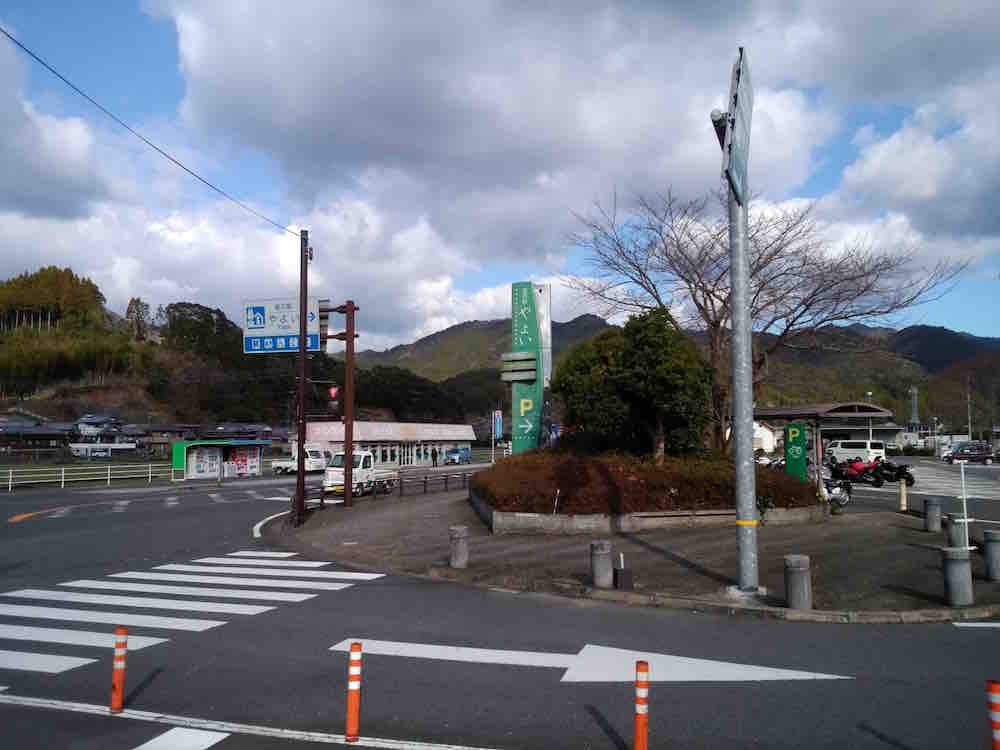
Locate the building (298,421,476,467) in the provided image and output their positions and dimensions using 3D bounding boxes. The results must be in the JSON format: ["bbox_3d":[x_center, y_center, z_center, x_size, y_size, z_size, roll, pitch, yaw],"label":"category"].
[{"bbox_3d":[-10.025,6.660,74.508,6.600,3.900,20.300,-3,-6,29],"label":"building"}]

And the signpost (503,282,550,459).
[{"bbox_3d":[0.831,0.277,23.568,1.250,6.200,0.850,-2,-5,22],"label":"signpost"}]

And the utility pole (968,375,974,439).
[{"bbox_3d":[54.379,4.705,89.898,0.300,9.300,0.300,0,-5,0],"label":"utility pole"}]

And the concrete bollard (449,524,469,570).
[{"bbox_3d":[-0.675,2.792,12.711,0.310,0.670,0.310,0,-5,0],"label":"concrete bollard"}]

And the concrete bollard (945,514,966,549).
[{"bbox_3d":[8.555,2.907,14.654,0.320,0.670,0.320,0,-5,0],"label":"concrete bollard"}]

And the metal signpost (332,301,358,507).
[{"bbox_3d":[-4.946,0.905,25.217,0.750,6.600,0.400,-2,-5,19],"label":"metal signpost"}]

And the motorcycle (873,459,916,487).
[{"bbox_3d":[17.623,4.388,34.948,0.800,1.160,2.100,3,-6,-35],"label":"motorcycle"}]

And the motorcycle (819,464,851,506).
[{"bbox_3d":[10.439,3.505,24.489,0.750,1.220,2.050,1,-5,-15],"label":"motorcycle"}]

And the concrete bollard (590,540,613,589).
[{"bbox_3d":[1.446,2.658,11.059,0.295,0.610,0.295,0,-5,0],"label":"concrete bollard"}]

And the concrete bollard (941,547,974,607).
[{"bbox_3d":[5.837,2.562,9.914,0.305,0.630,0.305,0,-5,0],"label":"concrete bollard"}]

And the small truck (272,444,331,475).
[{"bbox_3d":[-13.637,5.866,53.185,3.400,1.830,1.500,-2,-5,24],"label":"small truck"}]

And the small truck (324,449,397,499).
[{"bbox_3d":[-5.380,3.861,30.888,1.475,1.780,3.395,-2,-5,18],"label":"small truck"}]

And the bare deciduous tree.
[{"bbox_3d":[8.146,-0.849,24.453,11.800,9.000,10.800,0,-5,0],"label":"bare deciduous tree"}]

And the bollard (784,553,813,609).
[{"bbox_3d":[3.681,2.539,9.634,0.305,0.610,0.305,0,-5,0],"label":"bollard"}]

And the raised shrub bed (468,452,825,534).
[{"bbox_3d":[4.077,3.149,22.815,9.600,1.600,11.500,0,-5,-5],"label":"raised shrub bed"}]

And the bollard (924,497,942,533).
[{"bbox_3d":[9.613,3.104,17.296,0.300,0.710,0.300,0,-5,0],"label":"bollard"}]

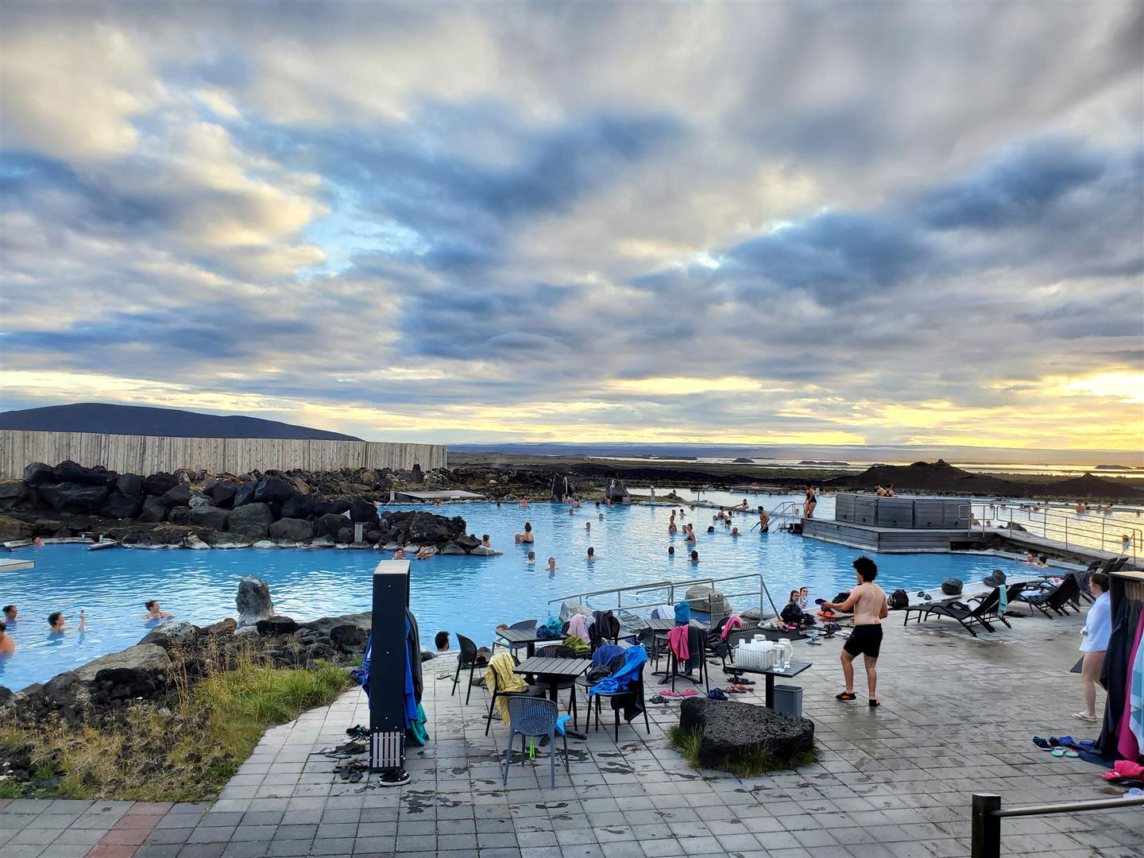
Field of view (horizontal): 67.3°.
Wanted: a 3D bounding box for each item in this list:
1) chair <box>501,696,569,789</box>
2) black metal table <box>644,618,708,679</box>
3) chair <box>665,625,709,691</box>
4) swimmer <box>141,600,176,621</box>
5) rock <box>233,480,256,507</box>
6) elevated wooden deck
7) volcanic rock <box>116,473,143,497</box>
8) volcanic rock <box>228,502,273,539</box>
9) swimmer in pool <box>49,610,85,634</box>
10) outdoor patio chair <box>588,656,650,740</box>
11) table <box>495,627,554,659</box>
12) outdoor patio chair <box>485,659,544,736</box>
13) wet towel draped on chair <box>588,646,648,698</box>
[{"bbox_3d":[-0.316,2.784,7.834,0.500,0.810,0.560,0,-1,15],"label":"chair"},{"bbox_3d":[1.414,3.016,11.639,0.720,0.730,0.720,1,-1,-5],"label":"black metal table"},{"bbox_3d":[1.505,2.938,11.110,0.480,0.830,0.560,1,-1,2],"label":"chair"},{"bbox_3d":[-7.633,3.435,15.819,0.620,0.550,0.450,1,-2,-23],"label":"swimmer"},{"bbox_3d":[-11.932,2.360,31.300,0.900,1.000,0.850,1,-2,-21],"label":"rock"},{"bbox_3d":[11.650,3.938,32.200,3.700,0.680,5.700,1,-1,-11],"label":"elevated wooden deck"},{"bbox_3d":[-17.420,2.197,33.800,1.120,0.930,1.000,1,-2,-27],"label":"volcanic rock"},{"bbox_3d":[-11.181,3.188,29.900,1.550,1.300,1.200,1,-2,-20],"label":"volcanic rock"},{"bbox_3d":[-8.933,3.839,15.200,0.650,1.250,0.500,1,-1,-18],"label":"swimmer in pool"},{"bbox_3d":[0.515,2.911,9.363,0.530,0.810,0.500,2,-2,-42],"label":"outdoor patio chair"},{"bbox_3d":[-0.492,2.889,10.552,0.700,0.730,0.630,1,-2,-23],"label":"table"},{"bbox_3d":[-0.601,2.814,9.184,0.560,0.810,0.500,0,-1,11],"label":"outdoor patio chair"},{"bbox_3d":[0.501,2.631,9.350,0.420,0.500,0.500,-1,-2,43],"label":"wet towel draped on chair"}]

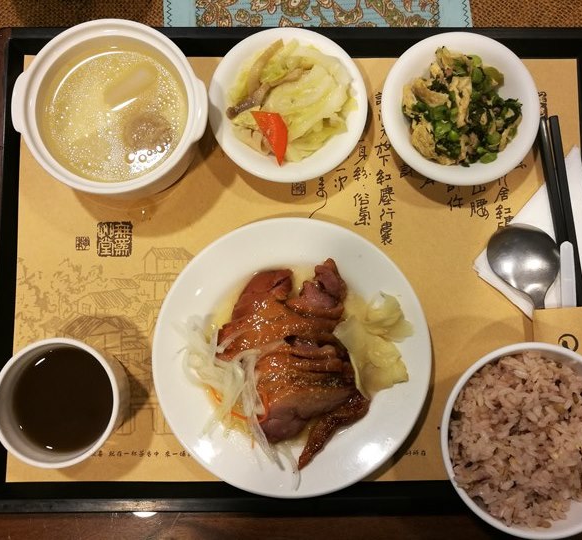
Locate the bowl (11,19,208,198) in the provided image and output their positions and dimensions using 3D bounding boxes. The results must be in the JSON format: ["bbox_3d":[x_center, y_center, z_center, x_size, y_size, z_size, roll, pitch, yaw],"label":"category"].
[{"bbox_3d":[-0.112,-0.098,0.371,0.121,0.061,0.108,-1,86,-1],"label":"bowl"}]

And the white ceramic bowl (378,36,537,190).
[{"bbox_3d":[0.112,-0.106,0.388,0.105,0.033,0.105,0,86,-1],"label":"white ceramic bowl"}]

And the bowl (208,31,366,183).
[{"bbox_3d":[-0.002,-0.108,0.387,0.105,0.033,0.105,0,86,-1],"label":"bowl"}]

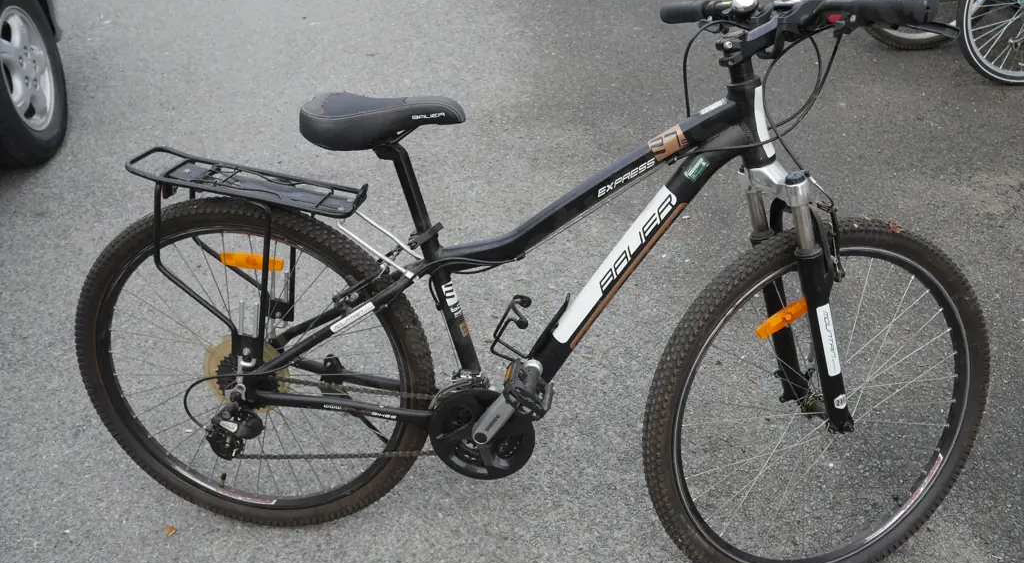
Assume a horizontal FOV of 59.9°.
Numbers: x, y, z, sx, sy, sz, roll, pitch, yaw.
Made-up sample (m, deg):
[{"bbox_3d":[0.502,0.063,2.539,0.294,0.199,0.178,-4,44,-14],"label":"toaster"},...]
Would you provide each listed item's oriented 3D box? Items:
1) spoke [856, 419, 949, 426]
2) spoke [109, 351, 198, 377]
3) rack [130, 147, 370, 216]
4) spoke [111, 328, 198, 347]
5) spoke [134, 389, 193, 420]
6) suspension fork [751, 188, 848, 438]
[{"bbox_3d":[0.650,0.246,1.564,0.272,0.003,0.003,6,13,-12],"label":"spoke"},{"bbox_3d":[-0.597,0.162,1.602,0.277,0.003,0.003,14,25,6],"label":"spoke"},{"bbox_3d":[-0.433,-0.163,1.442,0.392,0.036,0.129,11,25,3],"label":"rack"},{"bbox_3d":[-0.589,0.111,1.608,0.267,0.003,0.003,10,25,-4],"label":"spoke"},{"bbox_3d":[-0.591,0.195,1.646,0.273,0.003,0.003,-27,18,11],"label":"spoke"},{"bbox_3d":[0.465,0.044,1.433,0.063,0.444,0.172,-25,20,-10],"label":"suspension fork"}]

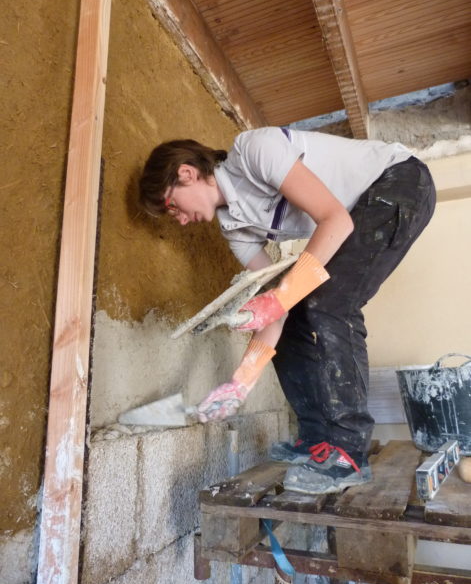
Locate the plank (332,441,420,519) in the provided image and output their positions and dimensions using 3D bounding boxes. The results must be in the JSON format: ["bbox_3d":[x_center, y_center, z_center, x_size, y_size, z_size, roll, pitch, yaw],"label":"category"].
[{"bbox_3d":[0.520,0.571,1.477,0.138,0.023,1.150,-6,-12,23],"label":"plank"}]

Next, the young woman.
[{"bbox_3d":[0.191,0.025,1.472,0.970,1.060,0.500,0,-11,-8],"label":"young woman"}]

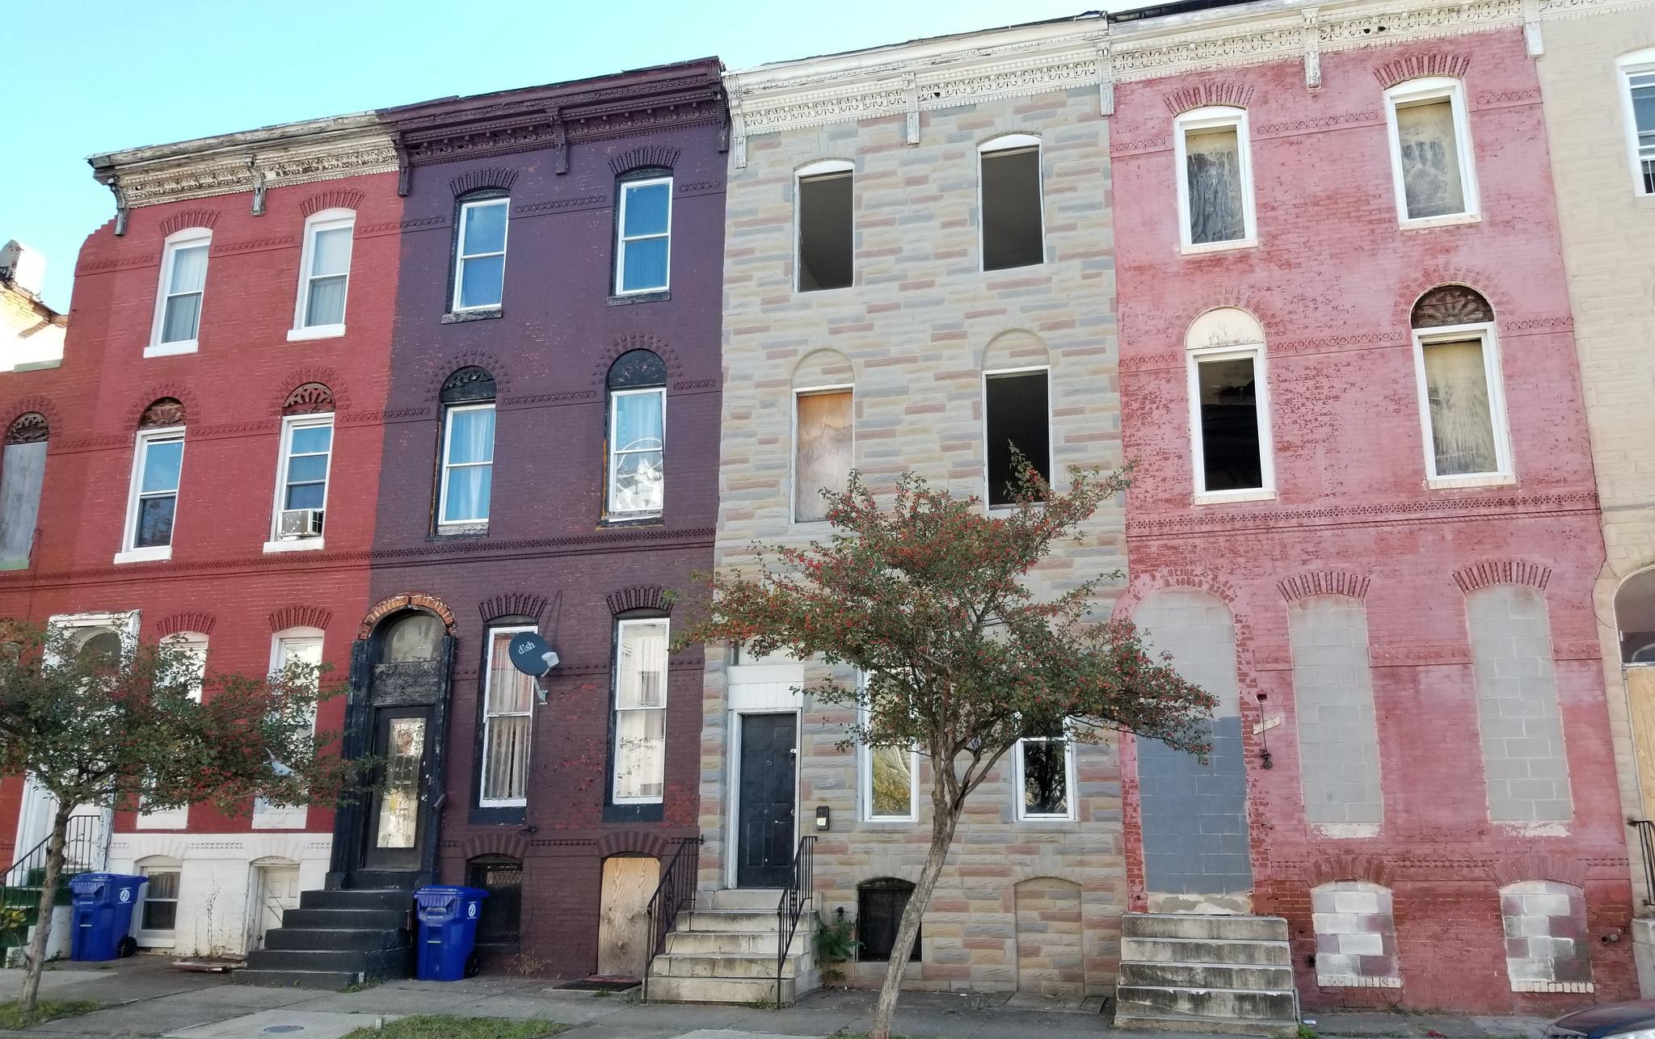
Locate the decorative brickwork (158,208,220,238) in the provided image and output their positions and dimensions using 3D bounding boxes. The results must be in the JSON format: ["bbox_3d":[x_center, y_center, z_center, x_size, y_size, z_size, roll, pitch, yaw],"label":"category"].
[{"bbox_3d":[-9.475,-4.426,18.462,1.052,0.380,0.120,-3,-13,14],"label":"decorative brickwork"}]

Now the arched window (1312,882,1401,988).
[{"bbox_3d":[5.404,4.248,12.717,0.799,1.034,0.170,-3,-13,14],"label":"arched window"}]

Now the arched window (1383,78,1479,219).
[{"bbox_3d":[6.968,-4.205,14.339,0.859,1.839,0.162,-4,-14,14],"label":"arched window"}]

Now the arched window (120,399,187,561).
[{"bbox_3d":[-9.760,-0.602,18.081,0.860,2.460,0.160,-4,-14,14],"label":"arched window"}]

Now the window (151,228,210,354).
[{"bbox_3d":[-9.759,-3.472,18.796,0.861,2.031,0.160,-4,-14,14],"label":"window"}]

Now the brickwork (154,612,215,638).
[{"bbox_3d":[-8.722,1.425,16.910,0.951,0.337,0.120,-3,-13,14],"label":"brickwork"}]

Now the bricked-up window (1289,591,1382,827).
[{"bbox_3d":[5.409,2.038,13.229,0.772,2.467,0.170,-3,-13,14],"label":"bricked-up window"}]

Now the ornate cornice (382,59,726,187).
[{"bbox_3d":[-3.761,-5.279,16.930,5.020,1.070,0.580,-3,-13,14],"label":"ornate cornice"}]

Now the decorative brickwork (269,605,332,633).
[{"bbox_3d":[-7.077,1.357,16.788,0.999,0.359,0.100,-4,-14,14],"label":"decorative brickwork"}]

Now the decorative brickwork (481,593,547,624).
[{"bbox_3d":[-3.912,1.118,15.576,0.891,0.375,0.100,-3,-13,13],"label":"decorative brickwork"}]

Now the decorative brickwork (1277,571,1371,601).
[{"bbox_3d":[5.412,0.727,13.525,0.950,0.334,0.101,-4,-14,14],"label":"decorative brickwork"}]

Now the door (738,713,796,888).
[{"bbox_3d":[-0.696,3.357,14.861,0.716,2.023,0.060,-4,-14,14],"label":"door"}]

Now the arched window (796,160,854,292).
[{"bbox_3d":[-0.028,-3.718,15.797,0.778,1.820,0.140,-3,-13,13],"label":"arched window"}]

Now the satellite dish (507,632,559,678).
[{"bbox_3d":[-3.581,1.645,15.132,0.546,0.566,0.455,10,-17,-37],"label":"satellite dish"}]

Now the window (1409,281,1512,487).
[{"bbox_3d":[6.918,-1.507,13.635,0.830,2.242,0.150,-3,-13,13],"label":"window"}]

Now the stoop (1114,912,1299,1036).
[{"bbox_3d":[3.713,4.478,12.331,1.678,0.960,1.415,-4,-14,14],"label":"stoop"}]

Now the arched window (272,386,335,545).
[{"bbox_3d":[-7.084,-0.742,16.865,0.814,2.270,0.140,-3,-13,13],"label":"arched window"}]

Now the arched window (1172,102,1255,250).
[{"bbox_3d":[4.631,-4.088,14.851,0.855,1.873,0.160,-3,-13,14],"label":"arched window"}]

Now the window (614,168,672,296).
[{"bbox_3d":[-2.428,-3.803,16.429,0.813,1.832,0.140,-3,-13,13],"label":"window"}]

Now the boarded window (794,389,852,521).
[{"bbox_3d":[-0.037,-0.818,15.505,0.753,1.719,0.150,-4,-14,14],"label":"boarded window"}]

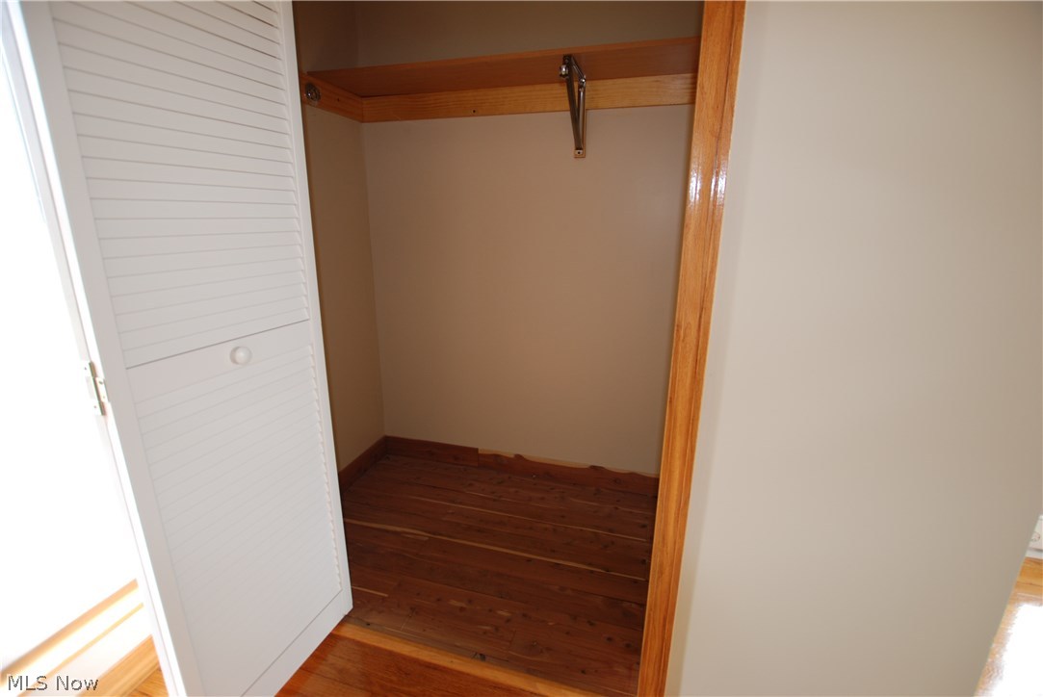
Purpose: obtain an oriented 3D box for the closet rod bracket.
[{"bbox_3d":[0.170,-0.777,1.415,0.039,0.243,0.291,4,15,15],"label":"closet rod bracket"}]

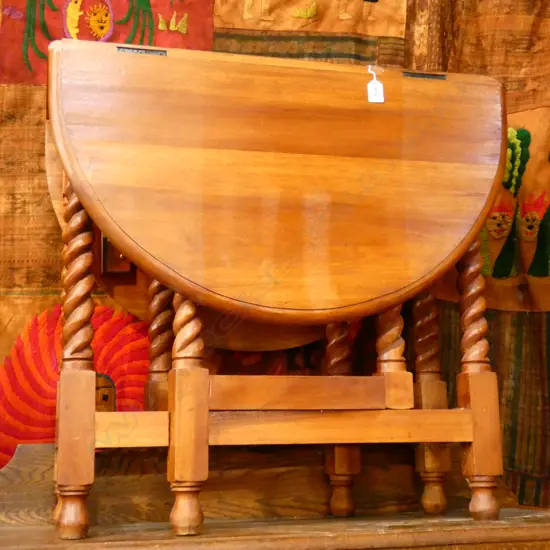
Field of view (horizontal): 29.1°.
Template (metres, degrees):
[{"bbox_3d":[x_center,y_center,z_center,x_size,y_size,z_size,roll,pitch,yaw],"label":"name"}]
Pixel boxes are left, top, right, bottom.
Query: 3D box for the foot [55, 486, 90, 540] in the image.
[{"bbox_3d":[-0.293,0.346,1.542,0.046,0.079,0.046,2,-10,-14],"label":"foot"}]

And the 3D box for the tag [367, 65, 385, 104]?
[{"bbox_3d":[0.163,-0.308,1.708,0.029,0.064,0.004,2,-10,-14],"label":"tag"}]

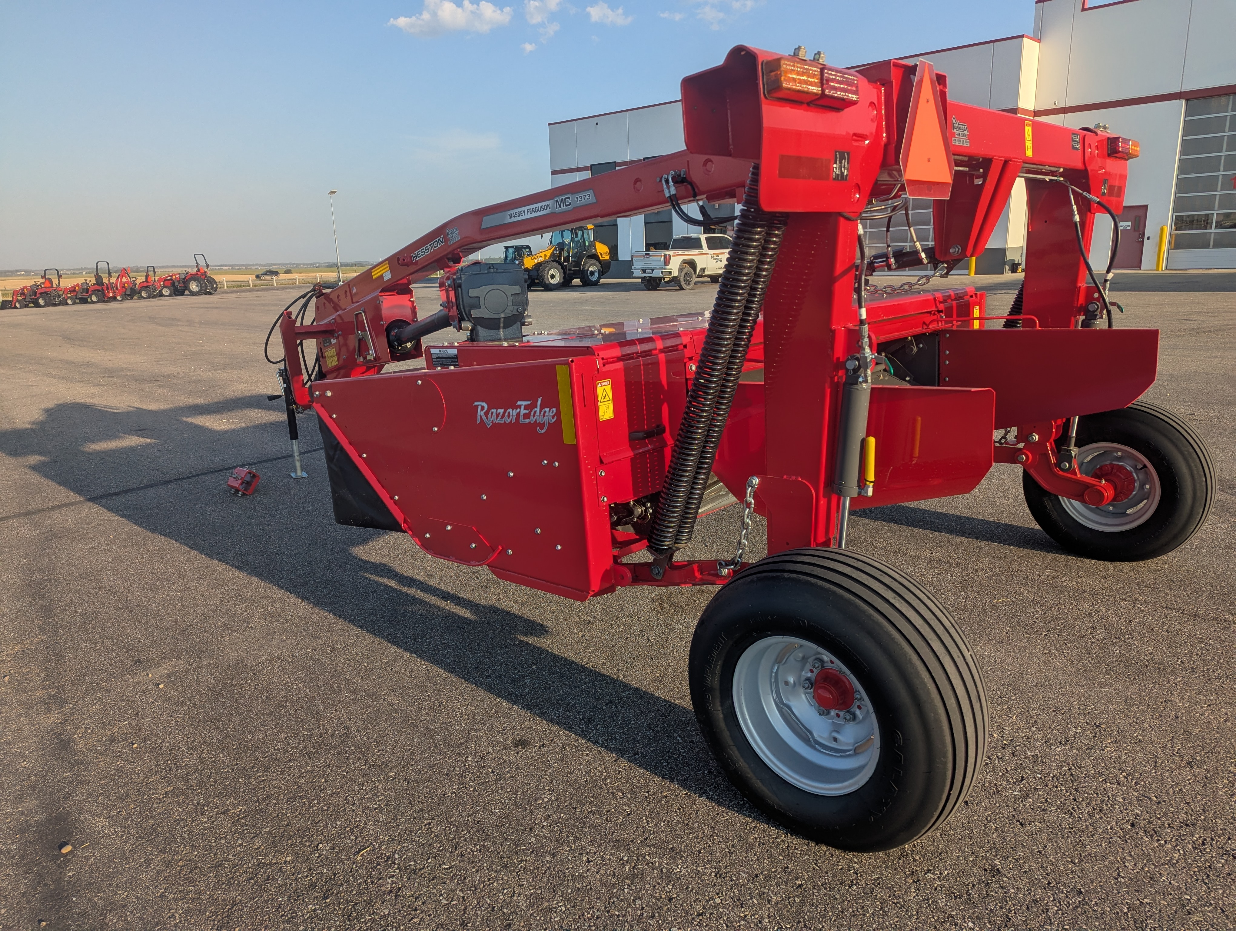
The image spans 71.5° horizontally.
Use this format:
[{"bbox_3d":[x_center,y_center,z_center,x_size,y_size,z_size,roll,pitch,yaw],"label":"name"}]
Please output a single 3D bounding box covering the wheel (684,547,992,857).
[{"bbox_3d":[0.554,0.602,2.246,0.787,0.787,0.335,11,19,43],"label":"wheel"}]

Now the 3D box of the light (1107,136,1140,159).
[{"bbox_3d":[2.222,-1.391,3.766,0.053,0.082,0.320,11,19,43],"label":"light"}]

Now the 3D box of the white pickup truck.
[{"bbox_3d":[3.418,-8.444,35.731,2.080,2.050,6.250,11,19,42],"label":"white pickup truck"}]

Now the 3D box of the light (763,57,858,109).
[{"bbox_3d":[0.447,-0.867,1.955,0.053,0.082,0.325,11,19,43],"label":"light"}]

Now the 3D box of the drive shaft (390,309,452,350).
[{"bbox_3d":[-1.231,-0.882,5.481,0.130,0.130,0.740,-16,4,-44],"label":"drive shaft"}]

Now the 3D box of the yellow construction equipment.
[{"bbox_3d":[-2.796,-9.117,37.656,4.800,2.620,1.900,-13,18,-39],"label":"yellow construction equipment"}]

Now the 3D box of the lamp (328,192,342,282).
[{"bbox_3d":[-21.253,-17.275,65.172,0.600,6.940,0.600,-9,15,-26],"label":"lamp"}]

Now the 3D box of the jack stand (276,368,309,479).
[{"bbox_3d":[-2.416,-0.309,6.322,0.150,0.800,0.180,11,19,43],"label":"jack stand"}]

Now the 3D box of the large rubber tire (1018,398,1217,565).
[{"bbox_3d":[2.360,0.076,4.062,0.787,0.787,0.330,11,19,43],"label":"large rubber tire"}]

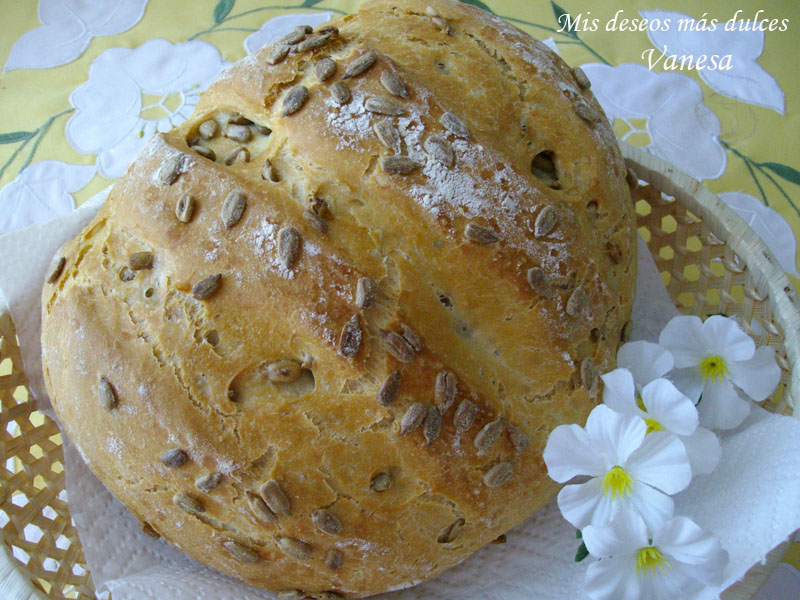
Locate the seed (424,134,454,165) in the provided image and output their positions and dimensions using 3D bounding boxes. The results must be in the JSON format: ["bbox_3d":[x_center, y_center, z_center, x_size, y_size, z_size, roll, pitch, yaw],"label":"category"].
[{"bbox_3d":[0.012,-0.045,0.248,0.006,0.003,0.012,-38,77,-22],"label":"seed"}]

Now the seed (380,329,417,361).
[{"bbox_3d":[-0.001,0.012,0.218,0.006,0.003,0.011,-42,96,-8],"label":"seed"}]

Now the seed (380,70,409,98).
[{"bbox_3d":[-0.001,-0.063,0.244,0.006,0.003,0.011,-38,75,-17],"label":"seed"}]

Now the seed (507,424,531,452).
[{"bbox_3d":[0.034,0.040,0.241,0.003,0.011,0.005,-21,32,33],"label":"seed"}]

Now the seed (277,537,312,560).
[{"bbox_3d":[-0.030,0.071,0.238,0.011,0.004,0.004,31,100,-7],"label":"seed"}]

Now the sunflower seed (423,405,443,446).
[{"bbox_3d":[0.009,0.036,0.238,0.005,0.004,0.012,8,84,-8],"label":"sunflower seed"}]

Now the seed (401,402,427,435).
[{"bbox_3d":[0.003,0.032,0.221,0.005,0.003,0.010,32,89,-15],"label":"seed"}]

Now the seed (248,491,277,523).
[{"bbox_3d":[-0.038,0.057,0.230,0.005,0.003,0.011,-35,99,14],"label":"seed"}]

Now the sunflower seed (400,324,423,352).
[{"bbox_3d":[0.003,0.011,0.228,0.009,0.003,0.005,50,29,-1],"label":"sunflower seed"}]

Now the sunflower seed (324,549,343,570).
[{"bbox_3d":[-0.018,0.073,0.235,0.005,0.009,0.003,6,28,-11],"label":"sunflower seed"}]

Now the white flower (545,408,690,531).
[{"bbox_3d":[0.071,0.055,0.272,0.047,0.017,0.043,0,69,9],"label":"white flower"}]

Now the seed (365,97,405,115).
[{"bbox_3d":[-0.004,-0.055,0.238,0.011,0.003,0.005,11,69,0],"label":"seed"}]

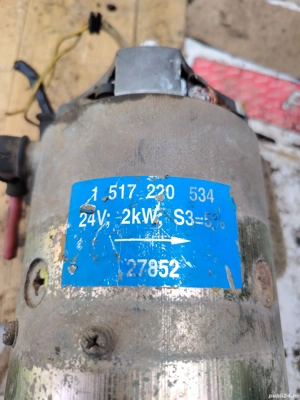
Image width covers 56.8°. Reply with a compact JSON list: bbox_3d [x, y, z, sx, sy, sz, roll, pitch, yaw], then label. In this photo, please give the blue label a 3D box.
[{"bbox_3d":[0.002,0.011,0.094,0.061,0.008,0.037,1,73,-2],"label":"blue label"}]

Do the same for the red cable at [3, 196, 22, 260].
[{"bbox_3d":[-0.070,0.013,0.142,0.006,0.006,0.033,-2,73,-1],"label":"red cable"}]

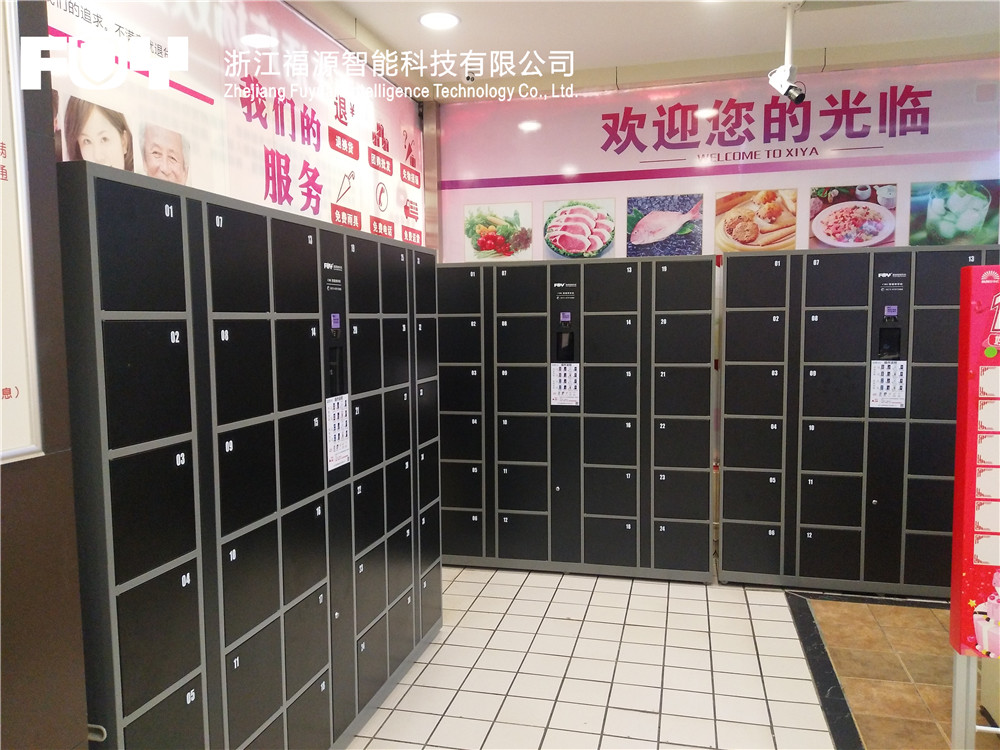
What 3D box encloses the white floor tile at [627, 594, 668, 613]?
[{"bbox_3d":[0.791,1.217,3.982,0.196,0.010,0.196,1,5,14],"label":"white floor tile"}]

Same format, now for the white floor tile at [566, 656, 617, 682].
[{"bbox_3d":[0.390,1.263,3.212,0.197,0.010,0.197,0,5,14],"label":"white floor tile"}]

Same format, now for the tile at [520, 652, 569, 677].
[{"bbox_3d":[0.198,1.268,3.280,0.195,0.010,0.195,0,5,14],"label":"tile"}]

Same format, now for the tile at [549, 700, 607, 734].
[{"bbox_3d":[0.296,1.303,2.847,0.195,0.010,0.195,0,5,14],"label":"tile"}]

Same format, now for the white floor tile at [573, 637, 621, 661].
[{"bbox_3d":[0.440,1.247,3.409,0.196,0.010,0.196,1,5,14],"label":"white floor tile"}]

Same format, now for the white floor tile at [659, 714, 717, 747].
[{"bbox_3d":[0.681,1.298,2.730,0.197,0.010,0.197,1,5,14],"label":"white floor tile"}]

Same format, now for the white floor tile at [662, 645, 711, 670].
[{"bbox_3d":[0.831,1.256,3.326,0.195,0.010,0.195,0,5,14],"label":"white floor tile"}]

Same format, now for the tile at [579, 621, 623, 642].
[{"bbox_3d":[0.486,1.231,3.598,0.197,0.010,0.197,0,5,14],"label":"tile"}]

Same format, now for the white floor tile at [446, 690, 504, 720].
[{"bbox_3d":[-0.093,1.307,2.958,0.196,0.010,0.196,1,5,14],"label":"white floor tile"}]

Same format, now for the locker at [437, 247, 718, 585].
[{"bbox_3d":[0.431,0.242,4.509,1.630,1.818,0.460,0,5,13],"label":"locker"}]

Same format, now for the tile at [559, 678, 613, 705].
[{"bbox_3d":[0.345,1.286,3.038,0.197,0.010,0.197,1,5,14],"label":"tile"}]

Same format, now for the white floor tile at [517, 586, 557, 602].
[{"bbox_3d":[0.199,1.196,4.085,0.197,0.010,0.197,1,5,14],"label":"white floor tile"}]

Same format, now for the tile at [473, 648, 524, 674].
[{"bbox_3d":[0.003,1.259,3.312,0.197,0.010,0.197,1,5,14],"label":"tile"}]

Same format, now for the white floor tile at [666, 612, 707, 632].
[{"bbox_3d":[0.930,1.227,3.717,0.197,0.010,0.197,1,5,14],"label":"white floor tile"}]

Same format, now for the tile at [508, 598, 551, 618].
[{"bbox_3d":[0.147,1.212,3.889,0.197,0.010,0.197,0,5,14],"label":"tile"}]

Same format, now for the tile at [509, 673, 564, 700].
[{"bbox_3d":[0.150,1.284,3.087,0.197,0.010,0.197,1,5,14],"label":"tile"}]

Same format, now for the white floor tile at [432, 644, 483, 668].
[{"bbox_3d":[-0.192,1.265,3.378,0.195,0.010,0.195,0,5,14],"label":"white floor tile"}]

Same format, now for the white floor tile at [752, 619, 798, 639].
[{"bbox_3d":[1.320,1.230,3.619,0.197,0.010,0.197,1,5,14],"label":"white floor tile"}]

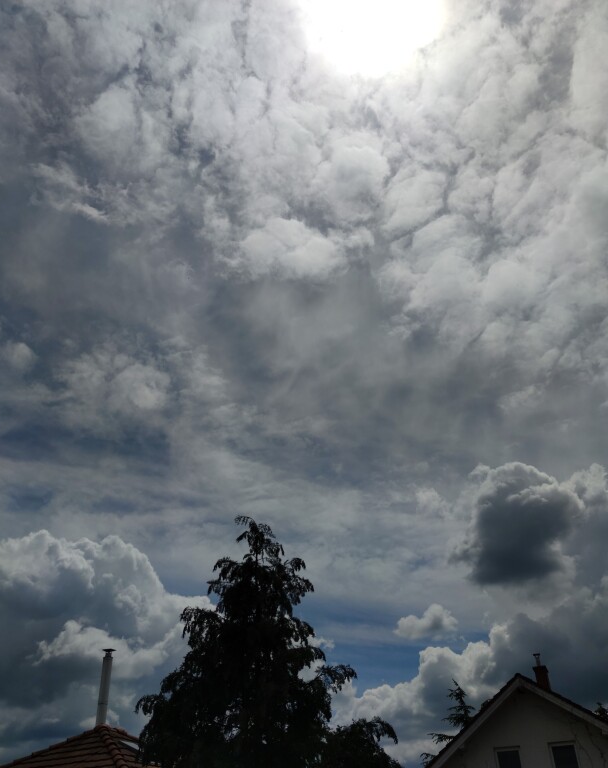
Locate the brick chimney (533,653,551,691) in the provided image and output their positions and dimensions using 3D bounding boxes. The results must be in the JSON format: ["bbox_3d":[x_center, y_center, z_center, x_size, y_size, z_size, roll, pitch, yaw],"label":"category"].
[{"bbox_3d":[9.269,11.381,27.825,0.560,1.579,0.560,-13,-35,15],"label":"brick chimney"}]

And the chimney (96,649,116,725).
[{"bbox_3d":[-4.869,7.439,17.404,0.310,1.809,0.310,-13,-35,15],"label":"chimney"}]

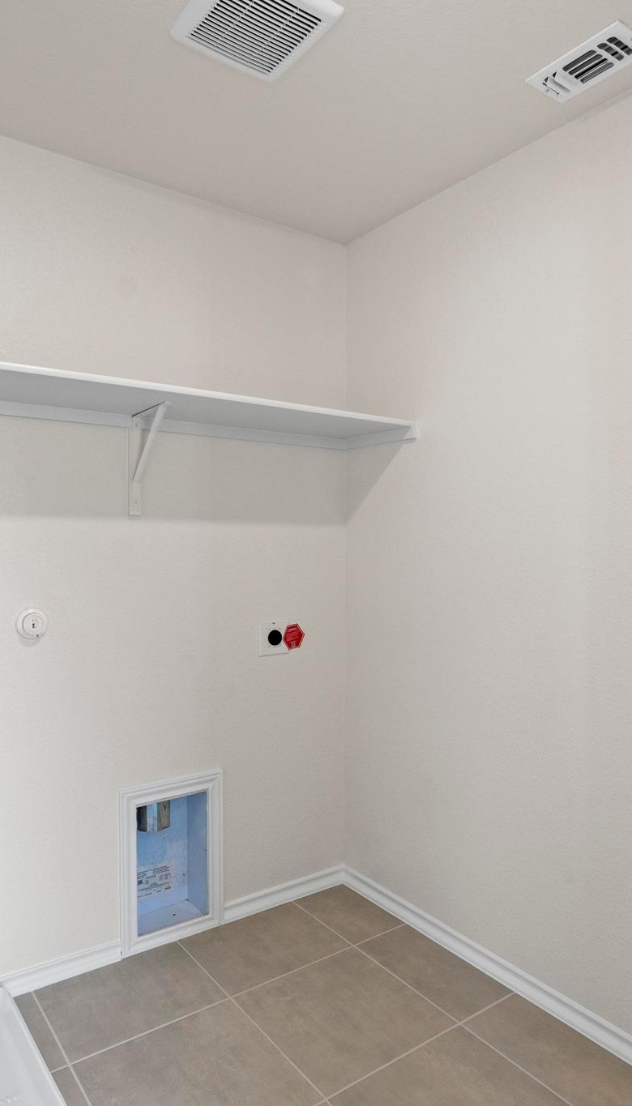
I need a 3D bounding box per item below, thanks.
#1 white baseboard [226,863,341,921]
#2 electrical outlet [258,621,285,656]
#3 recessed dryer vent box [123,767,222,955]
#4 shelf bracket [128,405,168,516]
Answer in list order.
[{"bbox_3d":[-0.109,1.233,2.513,0.520,0.071,0.014,0,0,-35],"label":"white baseboard"},{"bbox_3d":[-0.154,0.306,2.480,0.117,0.119,0.012,0,0,-35],"label":"electrical outlet"},{"bbox_3d":[-0.491,0.999,2.286,0.351,0.522,0.100,0,0,-35],"label":"recessed dryer vent box"},{"bbox_3d":[-0.502,-0.270,2.076,0.038,0.311,0.265,0,0,-35],"label":"shelf bracket"}]

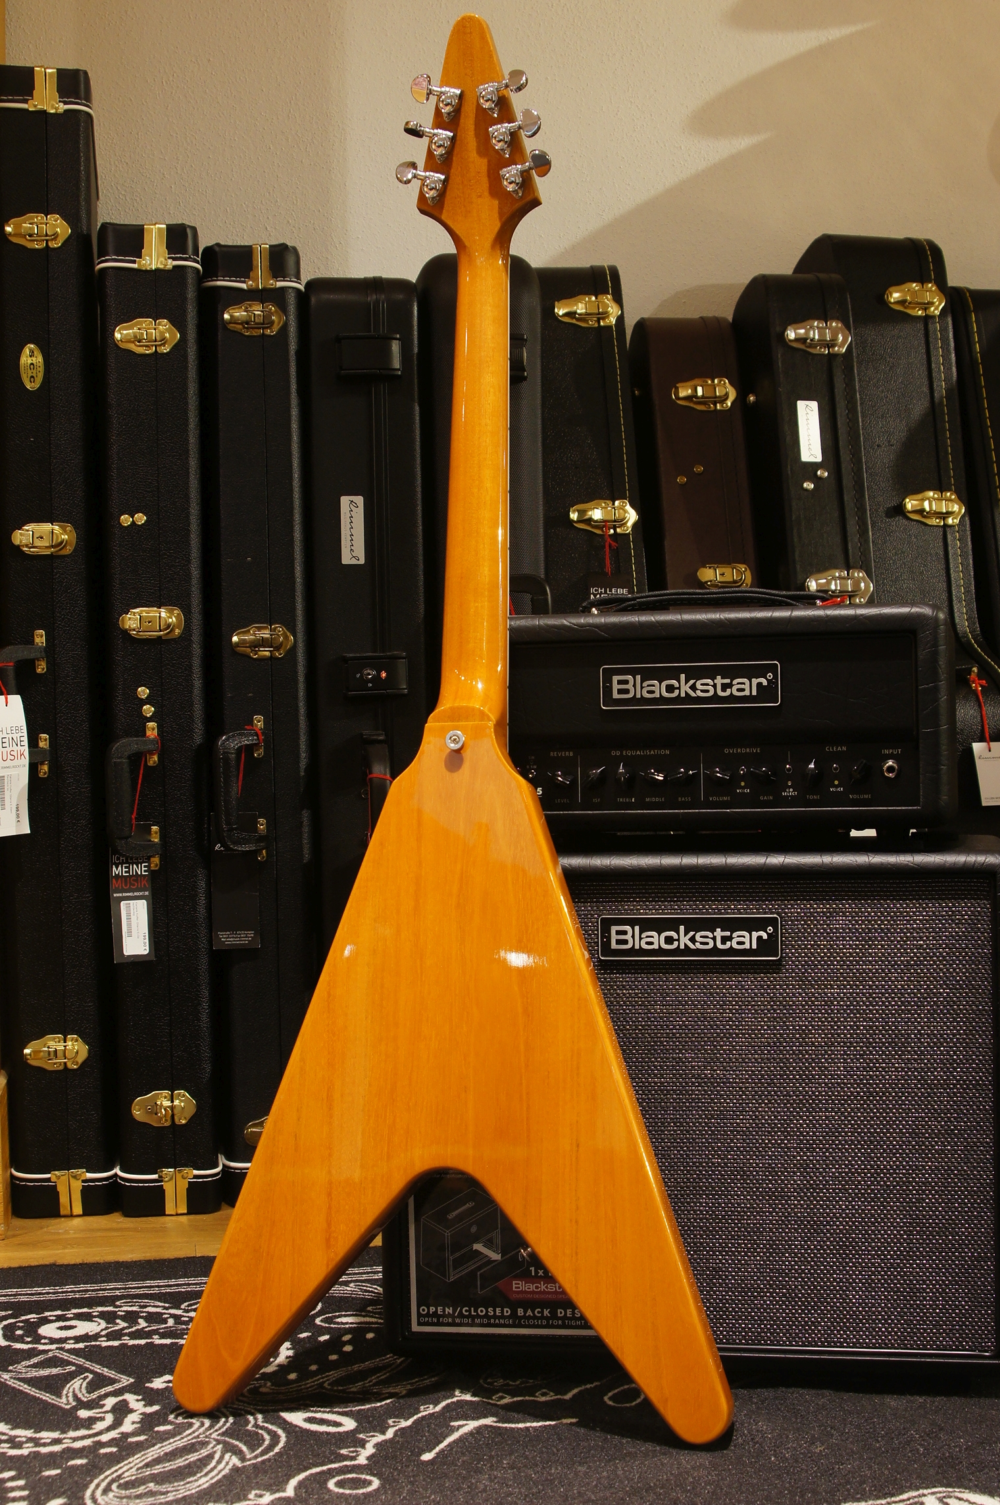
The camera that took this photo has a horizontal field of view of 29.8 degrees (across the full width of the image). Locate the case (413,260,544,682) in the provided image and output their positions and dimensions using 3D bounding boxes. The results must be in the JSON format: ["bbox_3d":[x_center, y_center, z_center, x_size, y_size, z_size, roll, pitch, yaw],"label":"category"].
[{"bbox_3d":[-0.018,-0.030,2.252,0.132,1.039,0.360,-1,1,-3],"label":"case"}]

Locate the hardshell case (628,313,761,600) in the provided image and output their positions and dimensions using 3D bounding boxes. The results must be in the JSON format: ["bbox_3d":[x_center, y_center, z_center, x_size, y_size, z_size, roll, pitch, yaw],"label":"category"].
[{"bbox_3d":[0.250,-0.006,2.268,0.108,0.982,0.370,-5,1,-3],"label":"hardshell case"}]

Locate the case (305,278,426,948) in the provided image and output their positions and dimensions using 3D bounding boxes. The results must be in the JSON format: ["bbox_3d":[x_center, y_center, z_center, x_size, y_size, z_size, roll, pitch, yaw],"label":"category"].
[{"bbox_3d":[-0.145,-0.014,2.236,0.120,1.012,0.350,-2,1,-3],"label":"case"}]

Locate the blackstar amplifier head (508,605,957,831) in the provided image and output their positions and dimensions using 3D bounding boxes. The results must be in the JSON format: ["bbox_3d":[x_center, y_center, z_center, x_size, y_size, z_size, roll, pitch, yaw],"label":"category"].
[{"bbox_3d":[0.173,-0.022,1.627,0.420,0.193,0.190,-1,1,9],"label":"blackstar amplifier head"}]

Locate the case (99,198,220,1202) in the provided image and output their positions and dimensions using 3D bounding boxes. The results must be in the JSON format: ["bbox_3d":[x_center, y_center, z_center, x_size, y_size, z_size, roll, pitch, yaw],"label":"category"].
[{"bbox_3d":[-0.378,-0.038,2.227,0.112,1.077,0.360,-1,1,-3],"label":"case"}]

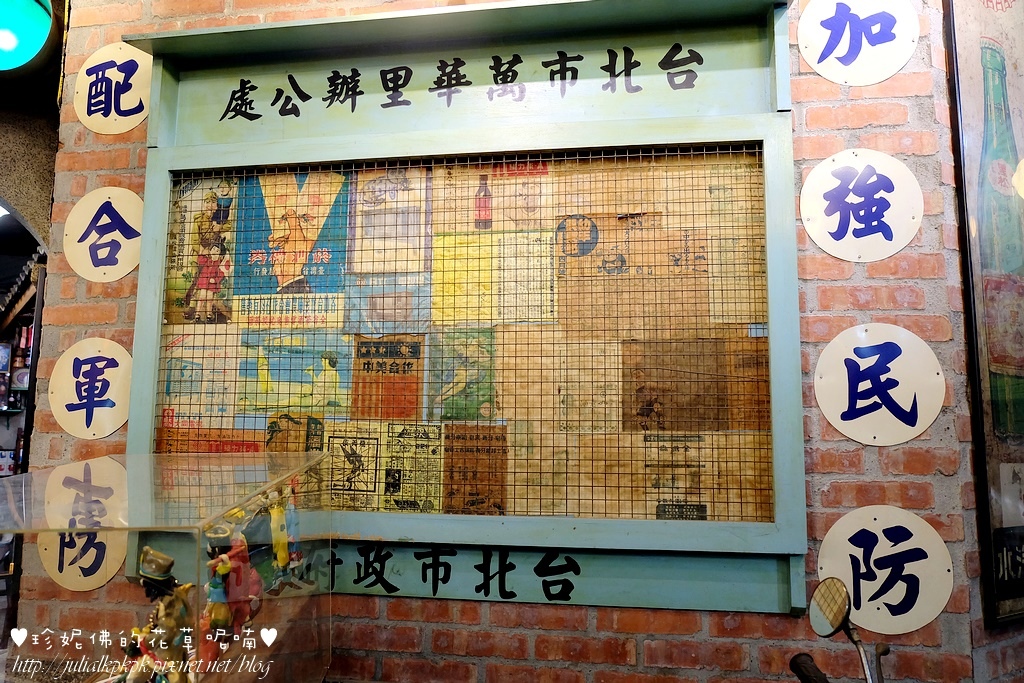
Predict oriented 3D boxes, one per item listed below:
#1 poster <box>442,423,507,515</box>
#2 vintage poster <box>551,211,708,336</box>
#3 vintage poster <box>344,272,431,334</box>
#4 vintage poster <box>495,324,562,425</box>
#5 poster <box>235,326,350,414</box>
[{"bbox_3d":[-0.078,0.275,1.468,0.138,0.192,0.010,-1,-6,8],"label":"poster"},{"bbox_3d":[0.248,-0.136,1.420,0.320,0.258,0.008,-1,-6,8],"label":"vintage poster"},{"bbox_3d":[-0.280,-0.085,1.536,0.200,0.140,0.010,-1,-6,8],"label":"vintage poster"},{"bbox_3d":[0.036,0.072,1.501,0.147,0.217,0.010,-1,-7,8],"label":"vintage poster"},{"bbox_3d":[-0.494,0.071,1.551,0.270,0.191,0.010,-1,-6,8],"label":"poster"}]

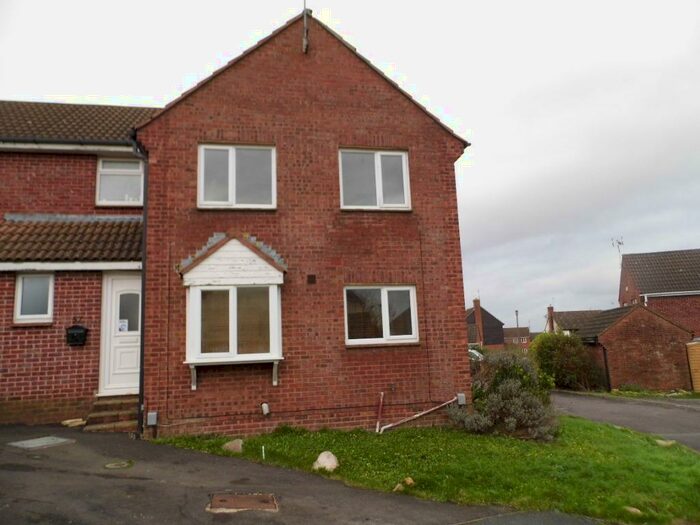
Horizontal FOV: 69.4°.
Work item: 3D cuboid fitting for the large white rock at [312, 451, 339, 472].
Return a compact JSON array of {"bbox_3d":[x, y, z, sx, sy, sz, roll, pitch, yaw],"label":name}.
[{"bbox_3d":[-0.314,2.551,6.480,0.320,0.250,0.270,0,-10,-10],"label":"large white rock"}]

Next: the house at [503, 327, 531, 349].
[{"bbox_3d":[35.700,17.756,111.500,6.500,6.800,7.000,-2,-9,0],"label":"house"}]

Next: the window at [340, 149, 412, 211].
[{"bbox_3d":[0.465,-1.485,9.253,1.327,1.122,0.100,-1,-10,-11],"label":"window"}]

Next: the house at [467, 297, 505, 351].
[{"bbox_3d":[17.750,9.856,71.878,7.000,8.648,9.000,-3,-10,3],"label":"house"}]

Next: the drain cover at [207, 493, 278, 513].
[{"bbox_3d":[-1.069,2.410,5.061,0.660,0.050,0.520,6,-10,-9],"label":"drain cover"}]

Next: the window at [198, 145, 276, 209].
[{"bbox_3d":[-1.946,-1.474,8.768,1.300,1.110,0.100,0,-10,-10],"label":"window"}]

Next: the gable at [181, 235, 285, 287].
[{"bbox_3d":[-1.889,-0.009,8.278,1.621,0.824,0.420,-1,-10,-11],"label":"gable"}]

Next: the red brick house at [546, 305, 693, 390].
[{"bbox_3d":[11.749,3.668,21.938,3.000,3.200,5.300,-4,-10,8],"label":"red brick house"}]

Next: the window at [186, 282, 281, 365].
[{"bbox_3d":[-1.873,0.993,8.160,1.510,1.240,0.340,0,-10,-10],"label":"window"}]

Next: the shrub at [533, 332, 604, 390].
[{"bbox_3d":[8.775,3.976,20.300,2.600,2.200,2.100,-4,-10,8],"label":"shrub"}]

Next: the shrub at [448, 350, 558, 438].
[{"bbox_3d":[2.553,2.264,8.820,1.750,1.320,1.500,-5,-10,15],"label":"shrub"}]

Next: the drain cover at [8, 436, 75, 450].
[{"bbox_3d":[-4.257,2.500,6.982,0.500,0.050,0.700,-1,-10,18],"label":"drain cover"}]

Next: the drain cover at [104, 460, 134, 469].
[{"bbox_3d":[-2.690,2.368,5.898,0.320,0.030,0.320,-1,-10,-11],"label":"drain cover"}]

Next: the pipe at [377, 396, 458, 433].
[{"bbox_3d":[1.170,2.578,8.531,1.400,0.520,0.080,0,-10,-10],"label":"pipe"}]

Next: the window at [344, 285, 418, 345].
[{"bbox_3d":[0.555,0.928,8.845,1.306,1.012,0.100,-1,-10,-11],"label":"window"}]

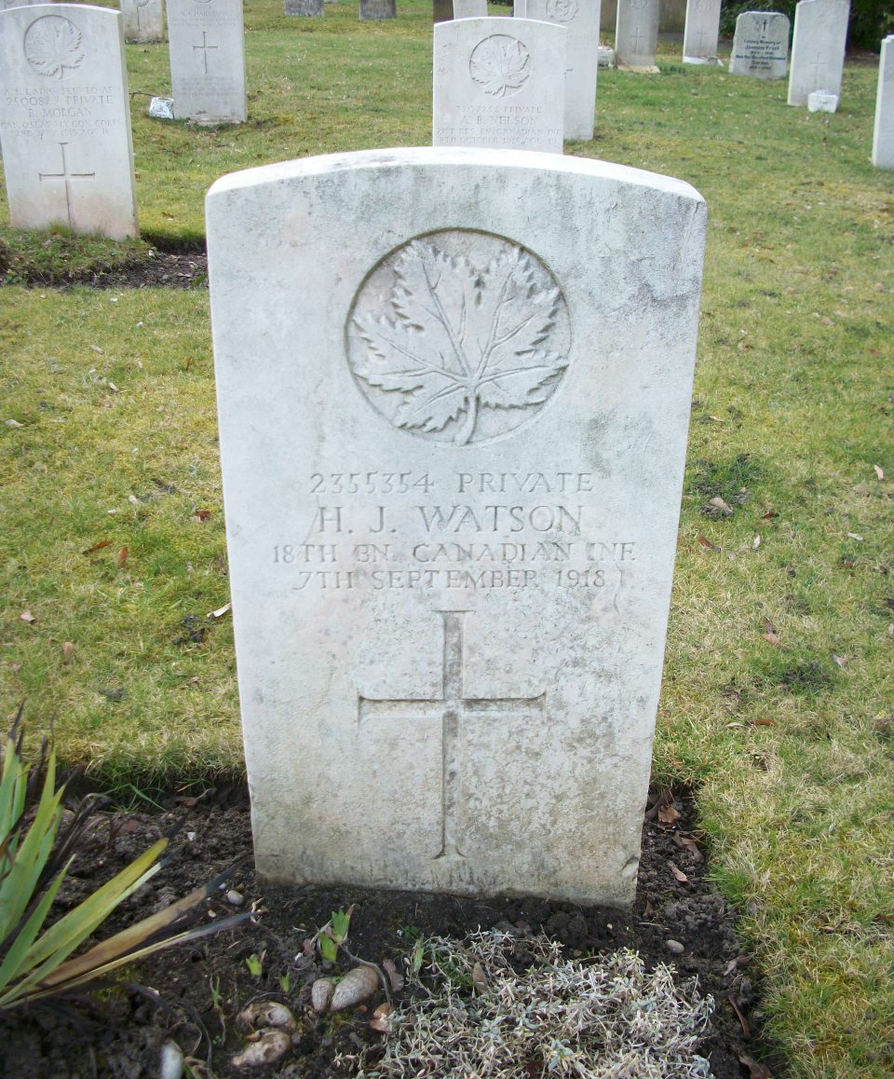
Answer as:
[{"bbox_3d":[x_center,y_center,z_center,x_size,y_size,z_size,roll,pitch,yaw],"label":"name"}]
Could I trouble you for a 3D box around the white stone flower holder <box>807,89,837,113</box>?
[{"bbox_3d":[2.595,-3.031,8.345,0.180,0.150,0.130,3,26,4],"label":"white stone flower holder"}]

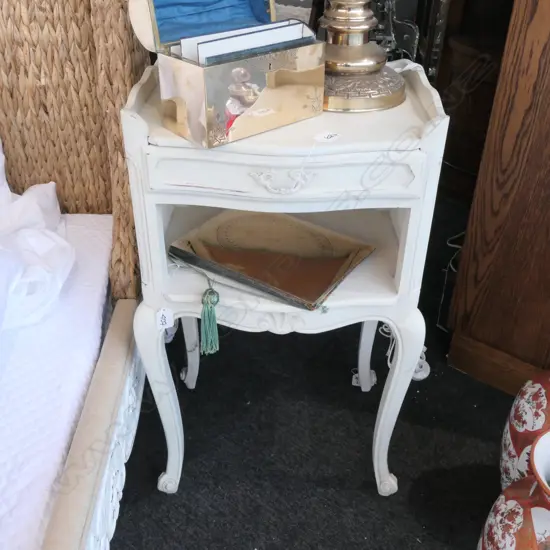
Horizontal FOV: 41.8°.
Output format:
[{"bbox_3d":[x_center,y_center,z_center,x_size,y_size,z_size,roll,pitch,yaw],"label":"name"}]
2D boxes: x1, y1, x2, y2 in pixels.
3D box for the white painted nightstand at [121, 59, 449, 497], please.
[{"bbox_3d":[0.011,0.015,1.233,0.445,0.705,0.310,1,32,0],"label":"white painted nightstand"}]

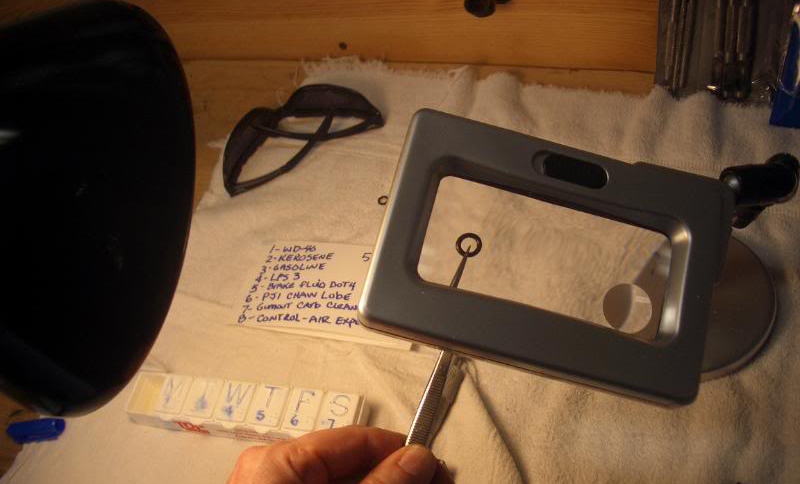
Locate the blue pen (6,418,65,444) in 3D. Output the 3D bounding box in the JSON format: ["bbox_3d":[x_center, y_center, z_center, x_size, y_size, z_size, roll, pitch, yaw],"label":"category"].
[{"bbox_3d":[-0.232,0.120,0.516,0.038,0.011,0.012,-7,48,6],"label":"blue pen"}]

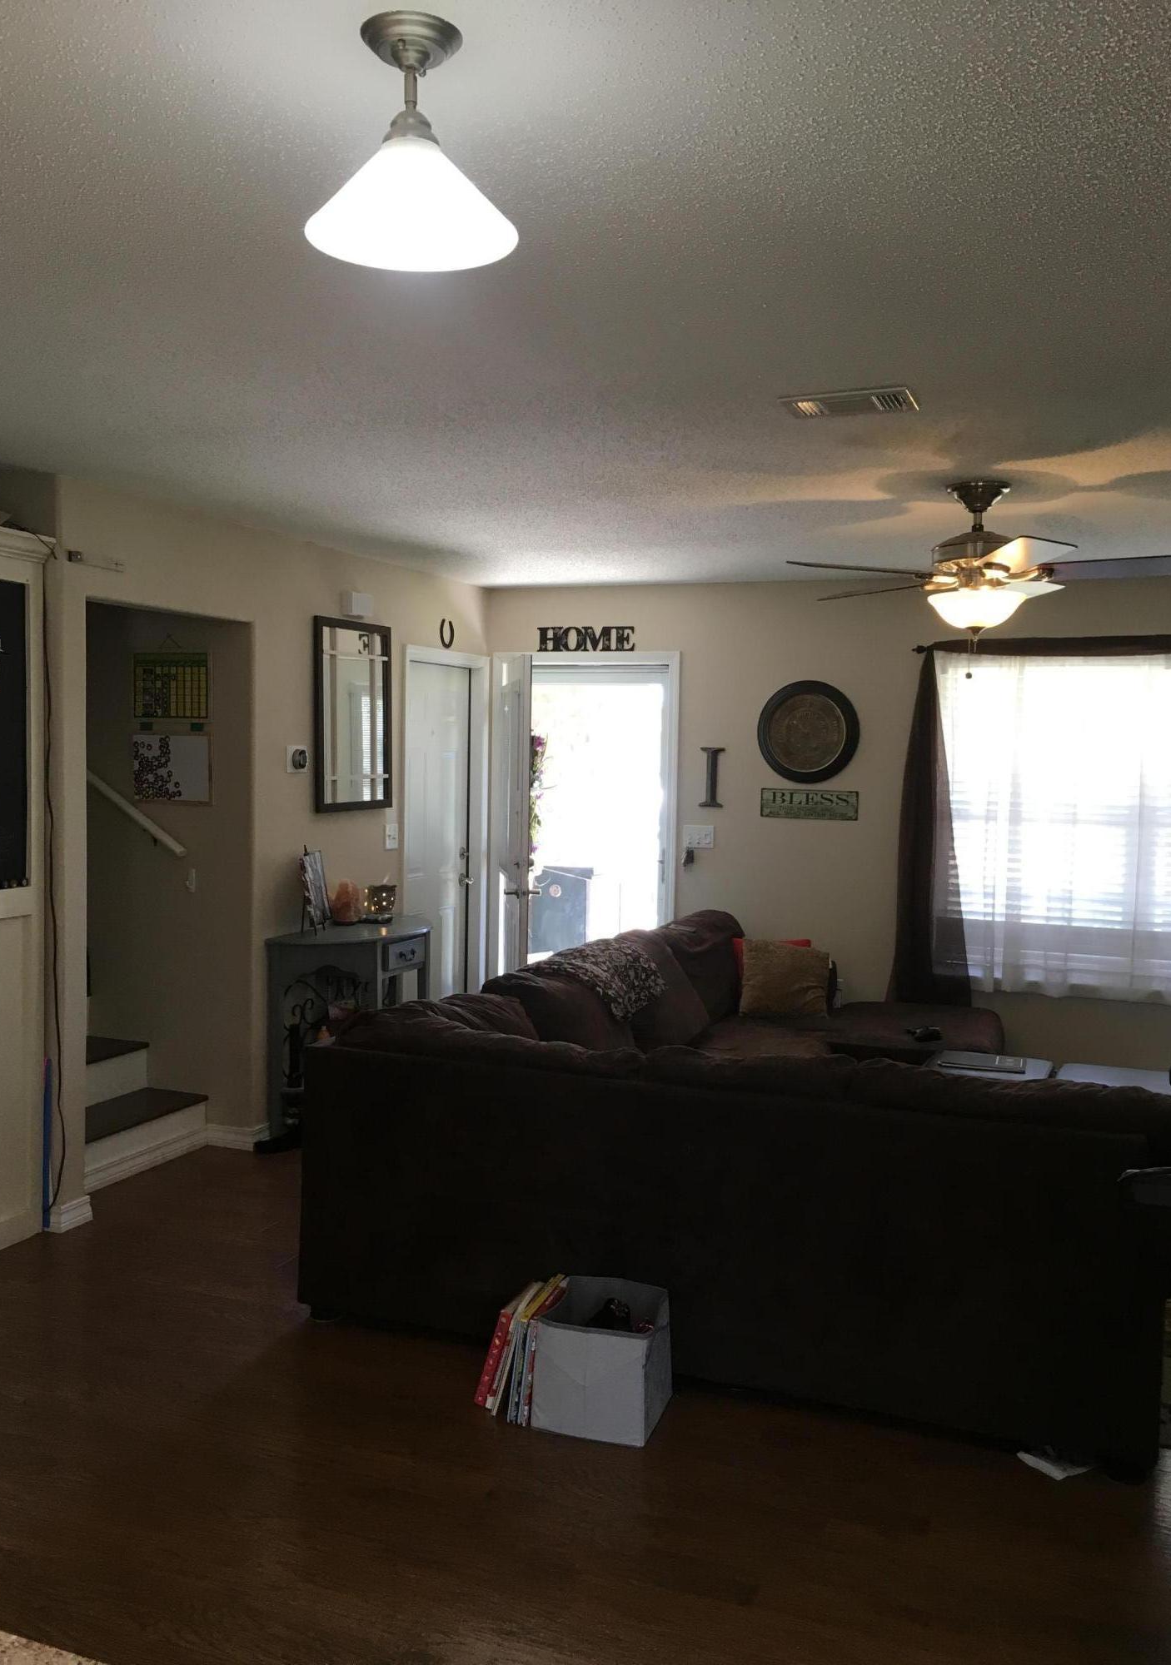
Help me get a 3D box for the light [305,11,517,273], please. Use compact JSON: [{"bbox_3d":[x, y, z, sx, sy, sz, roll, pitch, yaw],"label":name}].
[{"bbox_3d":[-0.200,-0.804,1.614,0.250,0.226,0.250,1,4,0],"label":"light"}]

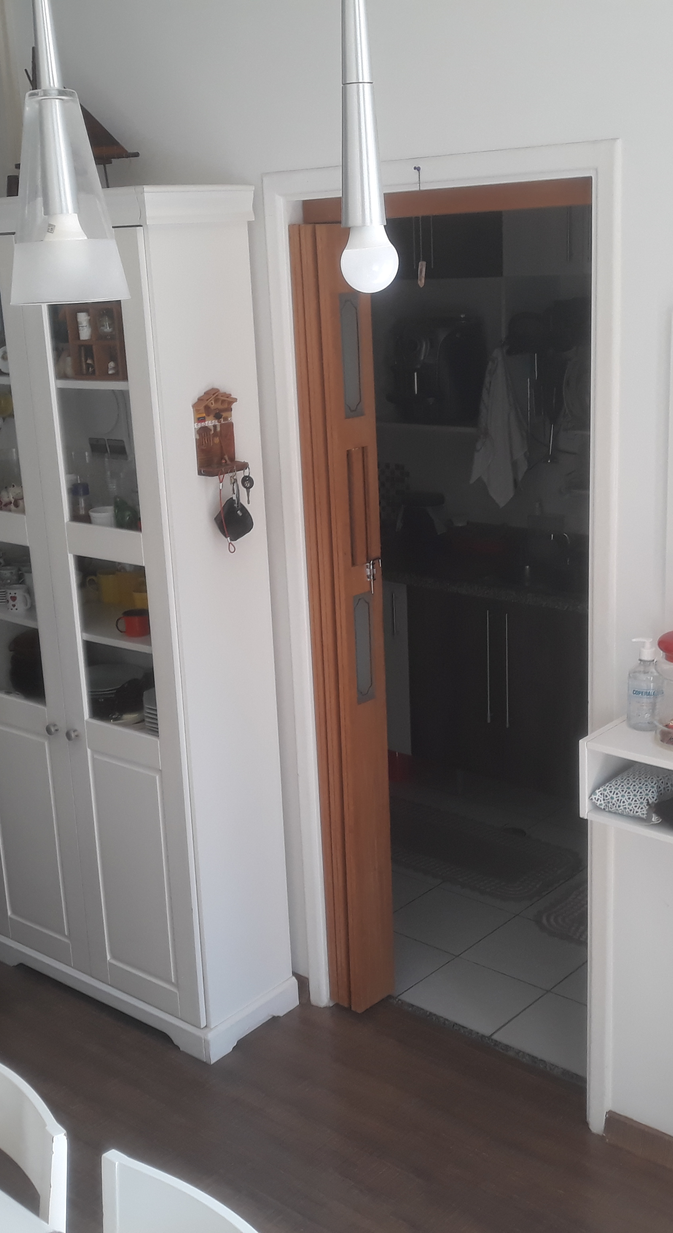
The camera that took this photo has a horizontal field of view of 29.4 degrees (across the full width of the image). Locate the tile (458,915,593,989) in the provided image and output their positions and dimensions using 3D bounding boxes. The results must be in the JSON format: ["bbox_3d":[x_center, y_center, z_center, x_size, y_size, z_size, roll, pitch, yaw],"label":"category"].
[{"bbox_3d":[0.573,0.990,3.773,0.310,0.010,0.302,11,20,40],"label":"tile"}]

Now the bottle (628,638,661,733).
[{"bbox_3d":[0.619,0.131,2.547,0.074,0.183,0.072,-1,16,4],"label":"bottle"}]

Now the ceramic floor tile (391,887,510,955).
[{"bbox_3d":[0.341,0.943,3.963,0.308,0.010,0.319,10,20,39],"label":"ceramic floor tile"}]

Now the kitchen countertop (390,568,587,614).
[{"bbox_3d":[0.581,-0.163,4.781,1.600,0.036,0.550,10,20,39],"label":"kitchen countertop"}]

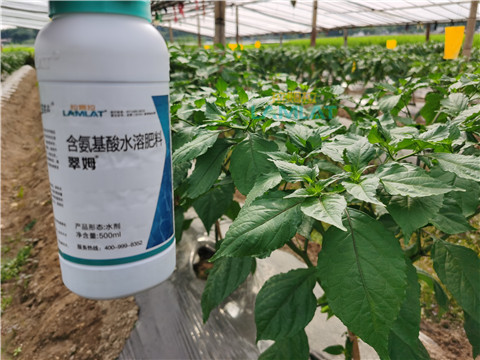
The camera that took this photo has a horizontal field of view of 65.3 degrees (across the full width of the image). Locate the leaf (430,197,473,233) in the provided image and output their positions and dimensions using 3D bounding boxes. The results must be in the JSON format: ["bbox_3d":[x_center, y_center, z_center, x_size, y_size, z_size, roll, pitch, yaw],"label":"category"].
[{"bbox_3d":[0.295,0.049,0.520,0.066,0.016,0.045,40,67,21],"label":"leaf"}]

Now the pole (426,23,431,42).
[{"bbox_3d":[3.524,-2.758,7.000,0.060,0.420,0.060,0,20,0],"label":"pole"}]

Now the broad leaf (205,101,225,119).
[{"bbox_3d":[-0.044,-0.122,0.650,0.042,0.012,0.026,40,63,16],"label":"broad leaf"}]

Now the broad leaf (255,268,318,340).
[{"bbox_3d":[0.058,0.156,0.470,0.064,0.106,0.018,35,-9,17],"label":"broad leaf"}]

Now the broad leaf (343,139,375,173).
[{"bbox_3d":[0.169,-0.035,0.530,0.046,0.014,0.056,7,52,10],"label":"broad leaf"}]

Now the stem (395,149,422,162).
[{"bbox_3d":[0.261,-0.038,0.580,0.046,0.007,0.007,-26,5,-9],"label":"stem"}]

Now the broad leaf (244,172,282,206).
[{"bbox_3d":[0.030,0.012,0.480,0.060,0.014,0.034,-30,49,-30],"label":"broad leaf"}]

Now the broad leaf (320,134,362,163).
[{"bbox_3d":[0.154,-0.048,0.570,0.066,0.014,0.050,-18,41,-23],"label":"broad leaf"}]

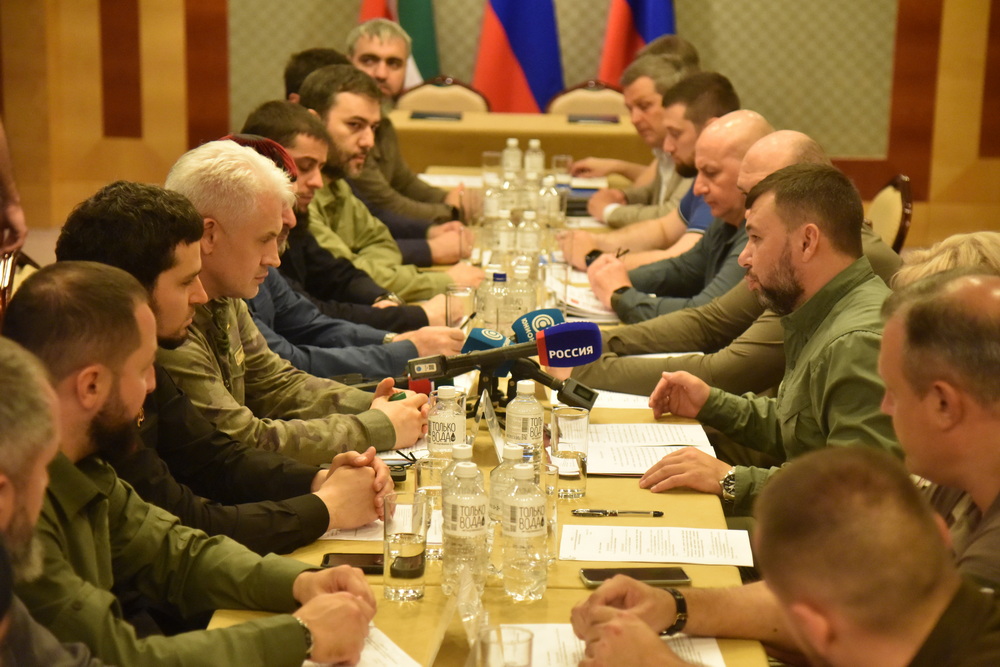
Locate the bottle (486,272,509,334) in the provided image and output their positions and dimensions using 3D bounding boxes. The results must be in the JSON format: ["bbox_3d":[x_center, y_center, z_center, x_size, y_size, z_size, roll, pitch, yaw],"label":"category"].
[{"bbox_3d":[-0.001,-0.029,4.985,0.063,0.204,0.063,1,11,0],"label":"bottle"}]

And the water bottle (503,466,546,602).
[{"bbox_3d":[0.034,0.285,3.281,0.065,0.194,0.065,0,10,-8],"label":"water bottle"}]

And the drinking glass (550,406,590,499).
[{"bbox_3d":[0.119,0.203,3.864,0.062,0.145,0.062,1,11,0],"label":"drinking glass"}]

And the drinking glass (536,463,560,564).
[{"bbox_3d":[0.058,0.277,3.491,0.062,0.145,0.062,1,11,0],"label":"drinking glass"}]

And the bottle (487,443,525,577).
[{"bbox_3d":[0.018,0.265,3.412,0.067,0.197,0.067,1,11,0],"label":"bottle"}]

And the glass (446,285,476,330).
[{"bbox_3d":[-0.088,-0.031,5.130,0.065,0.147,0.065,1,11,0],"label":"glass"}]

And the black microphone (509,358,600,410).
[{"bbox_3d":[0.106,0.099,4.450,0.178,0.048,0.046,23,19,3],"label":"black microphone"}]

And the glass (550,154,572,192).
[{"bbox_3d":[0.200,-0.502,7.401,0.062,0.145,0.062,1,11,0],"label":"glass"}]

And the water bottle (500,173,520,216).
[{"bbox_3d":[0.029,-0.392,6.944,0.066,0.196,0.066,1,11,0],"label":"water bottle"}]

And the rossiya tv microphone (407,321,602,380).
[{"bbox_3d":[0.010,0.038,4.440,0.378,0.076,0.075,-8,9,10],"label":"rossiya tv microphone"}]

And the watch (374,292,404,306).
[{"bbox_3d":[-0.271,-0.078,5.583,0.065,0.055,0.038,22,3,-19],"label":"watch"}]

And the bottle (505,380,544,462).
[{"bbox_3d":[0.043,0.179,3.844,0.067,0.197,0.067,1,11,0],"label":"bottle"}]

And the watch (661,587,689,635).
[{"bbox_3d":[0.230,0.388,3.166,0.040,0.064,0.060,-9,15,-41],"label":"watch"}]

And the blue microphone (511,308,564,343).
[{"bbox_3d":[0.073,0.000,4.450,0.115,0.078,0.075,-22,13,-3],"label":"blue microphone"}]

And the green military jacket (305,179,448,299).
[{"bbox_3d":[-0.382,-0.153,6.122,0.500,0.505,0.580,5,11,21],"label":"green military jacket"}]

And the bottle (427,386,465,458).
[{"bbox_3d":[-0.090,0.186,3.815,0.065,0.194,0.065,0,10,-8],"label":"bottle"}]

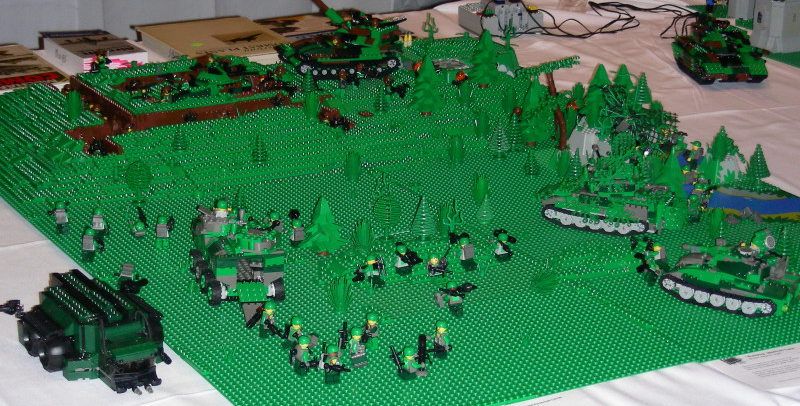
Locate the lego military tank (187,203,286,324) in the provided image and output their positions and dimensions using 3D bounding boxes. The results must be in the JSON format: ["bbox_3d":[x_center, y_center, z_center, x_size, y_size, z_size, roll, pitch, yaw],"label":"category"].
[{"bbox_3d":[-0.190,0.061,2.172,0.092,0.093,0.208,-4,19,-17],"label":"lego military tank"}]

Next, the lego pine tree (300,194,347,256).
[{"bbox_3d":[-0.096,0.028,2.317,0.060,0.075,0.060,-8,21,-28],"label":"lego pine tree"}]

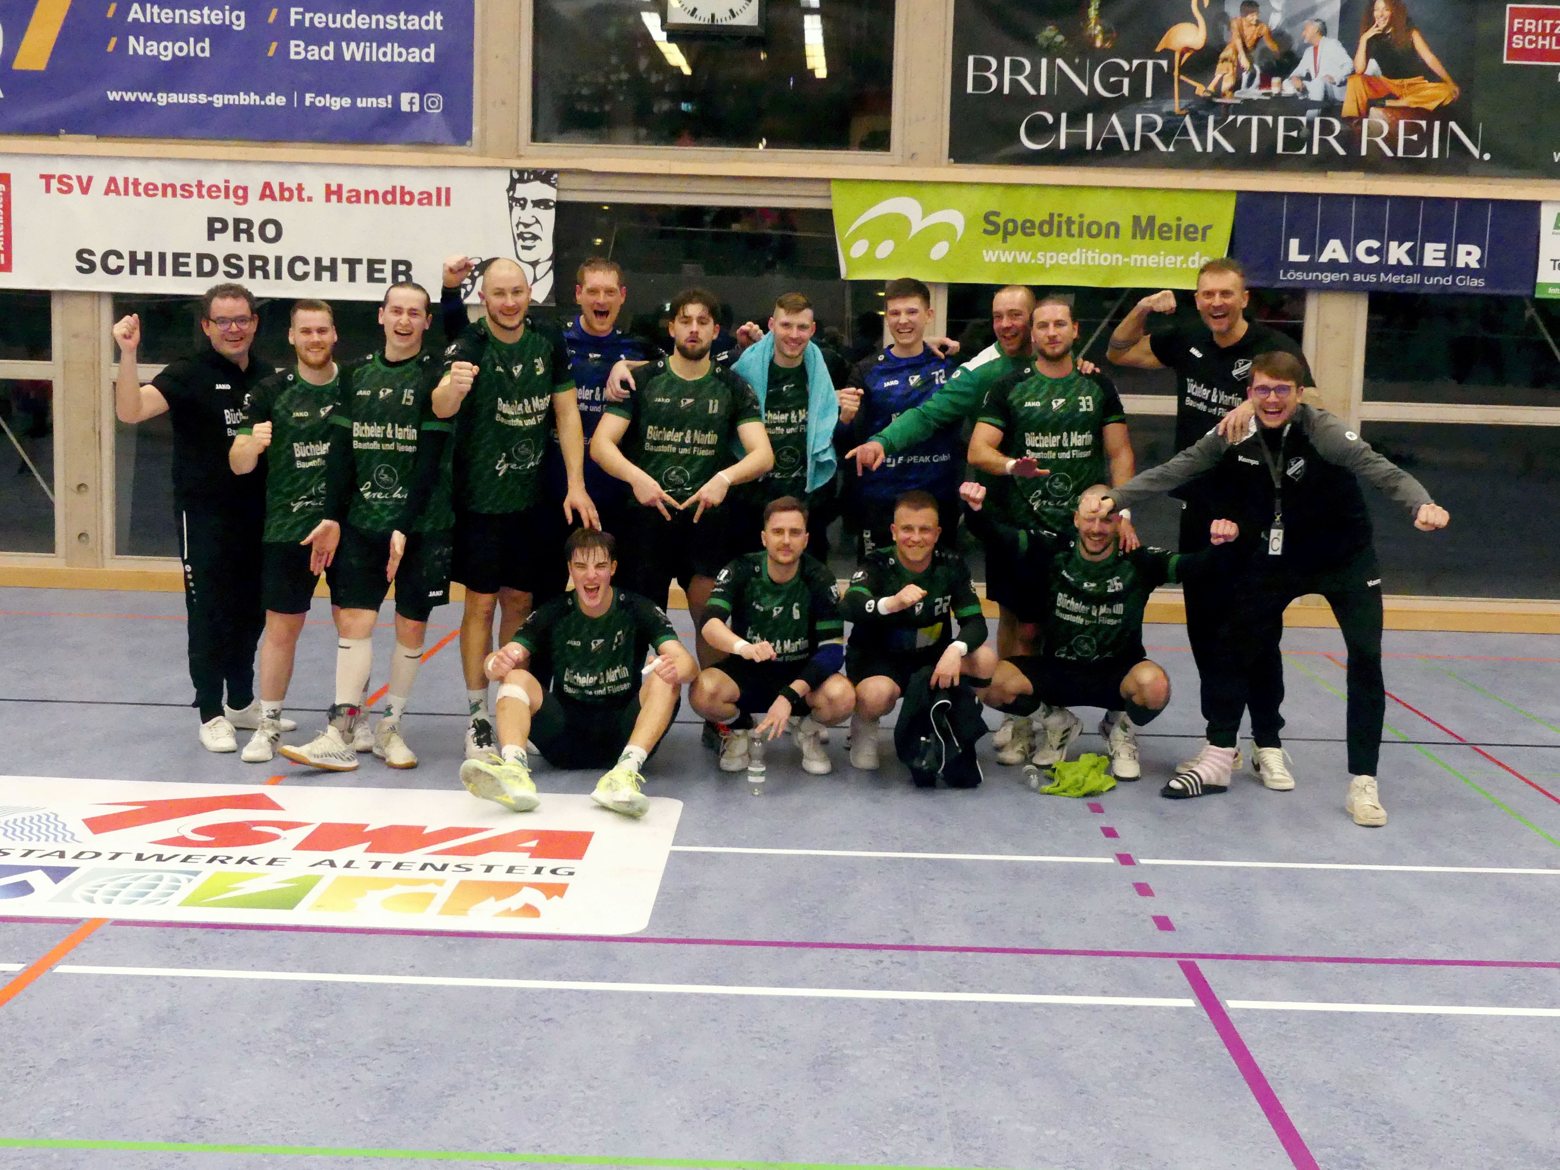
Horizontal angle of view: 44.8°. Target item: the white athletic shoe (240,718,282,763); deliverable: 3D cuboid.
[{"bbox_3d":[-2.010,0.603,7.384,0.110,0.120,0.300,1,7,-1],"label":"white athletic shoe"}]

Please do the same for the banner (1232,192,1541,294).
[{"bbox_3d":[3.651,-2.050,11.371,1.835,0.578,0.040,2,7,1],"label":"banner"}]

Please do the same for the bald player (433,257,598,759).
[{"bbox_3d":[-1.017,-0.281,7.277,0.630,1.910,0.460,1,7,0],"label":"bald player"}]

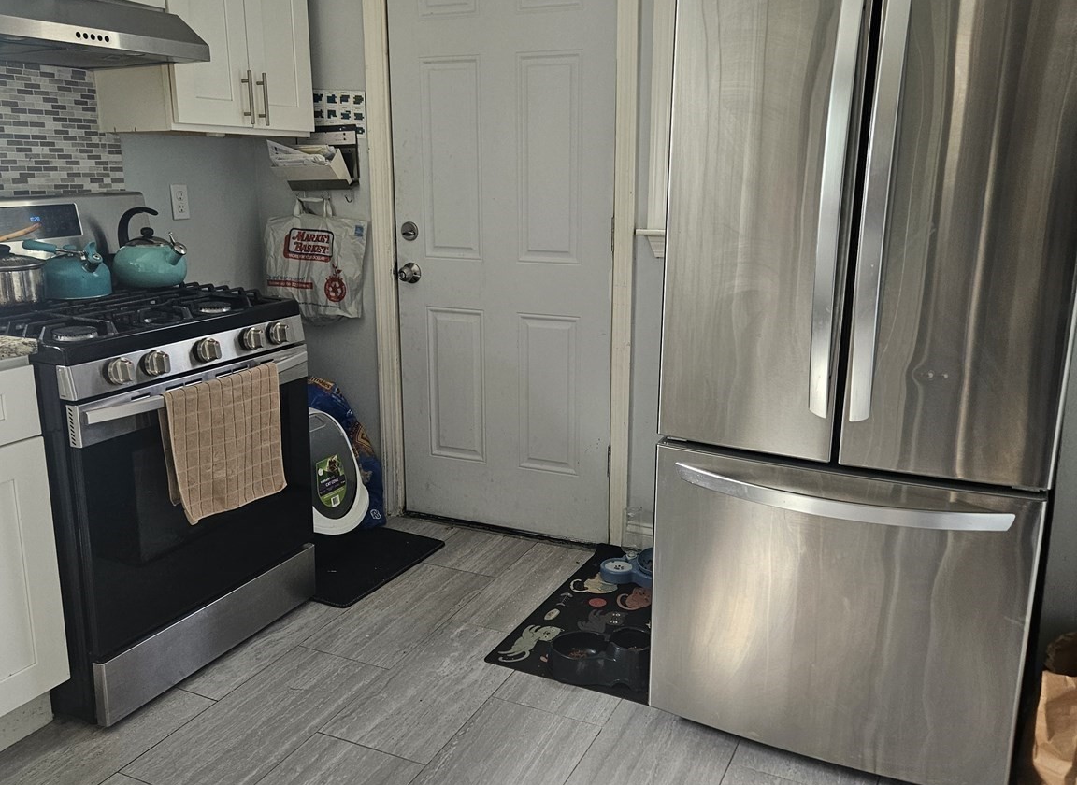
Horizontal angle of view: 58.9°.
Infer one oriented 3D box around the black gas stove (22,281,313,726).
[{"bbox_3d":[-1.142,0.207,2.612,0.695,0.950,0.765,6,15,24],"label":"black gas stove"}]

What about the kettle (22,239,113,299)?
[{"bbox_3d":[-1.235,-0.325,2.537,0.225,0.150,0.205,10,17,36],"label":"kettle"}]

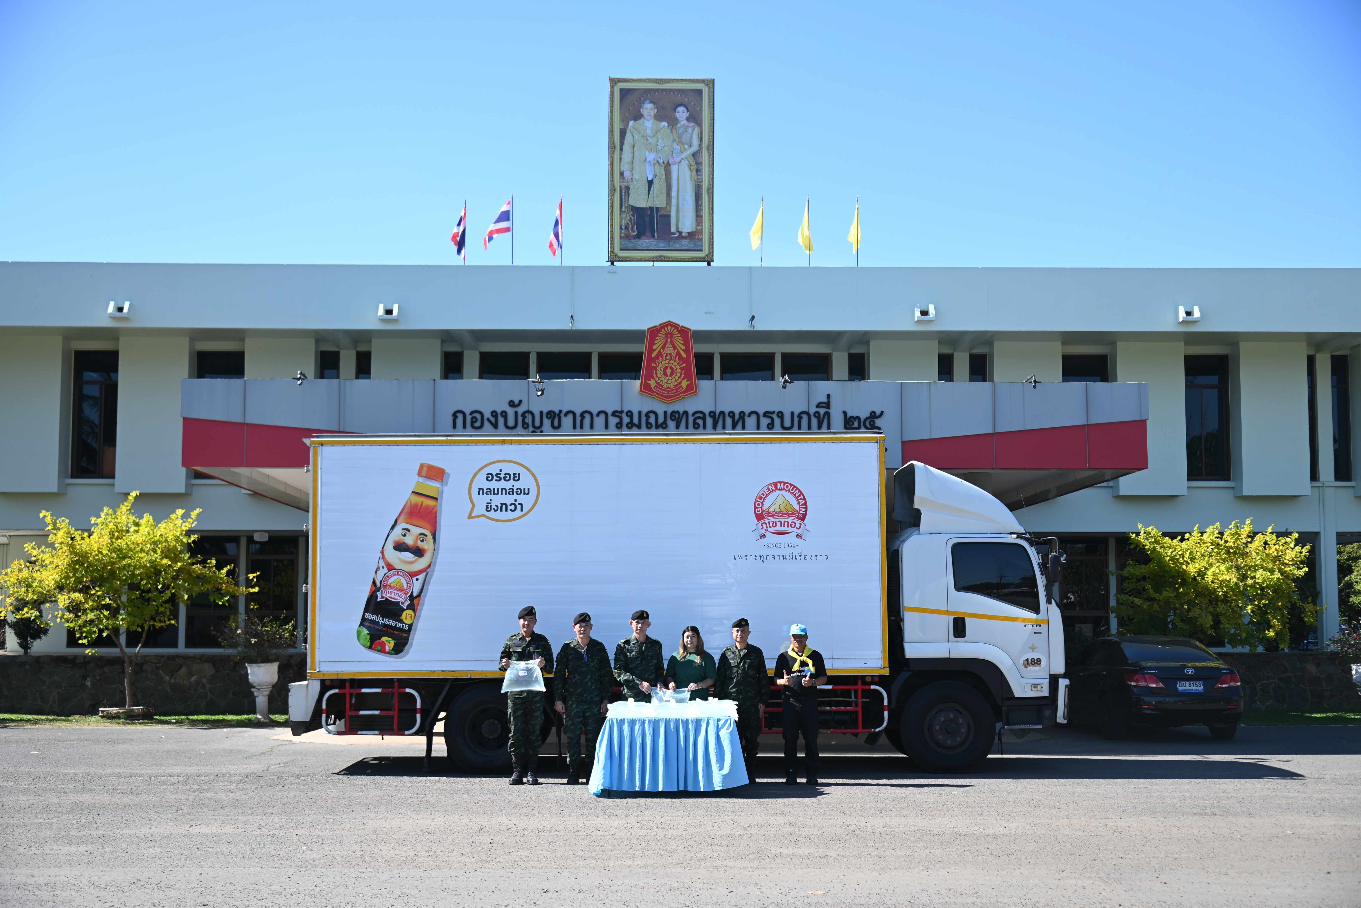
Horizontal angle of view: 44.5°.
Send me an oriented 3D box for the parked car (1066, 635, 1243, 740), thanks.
[{"bbox_3d":[6.880,3.510,25.200,1.820,1.470,4.820,0,-5,-2],"label":"parked car"}]

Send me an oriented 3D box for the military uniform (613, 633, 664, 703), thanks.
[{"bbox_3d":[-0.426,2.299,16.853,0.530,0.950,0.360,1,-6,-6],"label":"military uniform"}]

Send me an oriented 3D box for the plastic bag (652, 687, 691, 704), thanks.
[{"bbox_3d":[-0.094,2.394,16.350,0.400,0.220,0.140,0,-5,0],"label":"plastic bag"}]

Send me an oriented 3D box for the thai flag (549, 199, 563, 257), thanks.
[{"bbox_3d":[-2.366,-4.261,31.498,0.282,1.129,0.200,0,-6,0],"label":"thai flag"}]

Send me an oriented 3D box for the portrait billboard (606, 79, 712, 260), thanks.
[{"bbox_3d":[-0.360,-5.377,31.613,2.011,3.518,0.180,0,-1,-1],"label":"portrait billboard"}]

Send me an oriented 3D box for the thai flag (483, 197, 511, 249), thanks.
[{"bbox_3d":[-3.450,-4.347,31.507,0.534,0.996,0.200,0,-6,0],"label":"thai flag"}]

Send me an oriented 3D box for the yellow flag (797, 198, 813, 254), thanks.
[{"bbox_3d":[2.367,-4.311,31.504,0.322,1.068,0.200,0,-6,0],"label":"yellow flag"}]

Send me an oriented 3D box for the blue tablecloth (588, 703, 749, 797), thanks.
[{"bbox_3d":[-0.120,2.890,16.100,1.520,0.790,0.740,0,-5,0],"label":"blue tablecloth"}]

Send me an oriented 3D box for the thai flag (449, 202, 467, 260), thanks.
[{"bbox_3d":[-4.339,-4.330,32.400,0.340,1.080,0.300,0,-5,0],"label":"thai flag"}]

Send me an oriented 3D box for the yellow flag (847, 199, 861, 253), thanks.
[{"bbox_3d":[3.376,-4.413,32.400,0.280,1.020,0.280,0,-5,0],"label":"yellow flag"}]

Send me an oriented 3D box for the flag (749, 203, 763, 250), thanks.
[{"bbox_3d":[1.435,-4.311,31.503,0.272,0.945,0.200,0,-6,0],"label":"flag"}]

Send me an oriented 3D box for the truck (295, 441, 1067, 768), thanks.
[{"bbox_3d":[0.041,1.756,19.548,8.605,3.737,2.450,0,-6,0],"label":"truck"}]

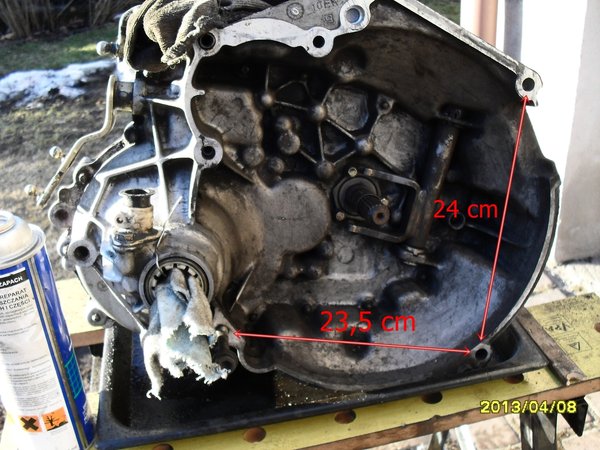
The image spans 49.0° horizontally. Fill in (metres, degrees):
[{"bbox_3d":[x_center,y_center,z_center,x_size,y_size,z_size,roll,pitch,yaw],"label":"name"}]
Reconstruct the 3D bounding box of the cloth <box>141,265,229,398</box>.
[{"bbox_3d":[-0.095,0.088,0.540,0.072,0.102,0.062,-8,24,-9],"label":"cloth"}]

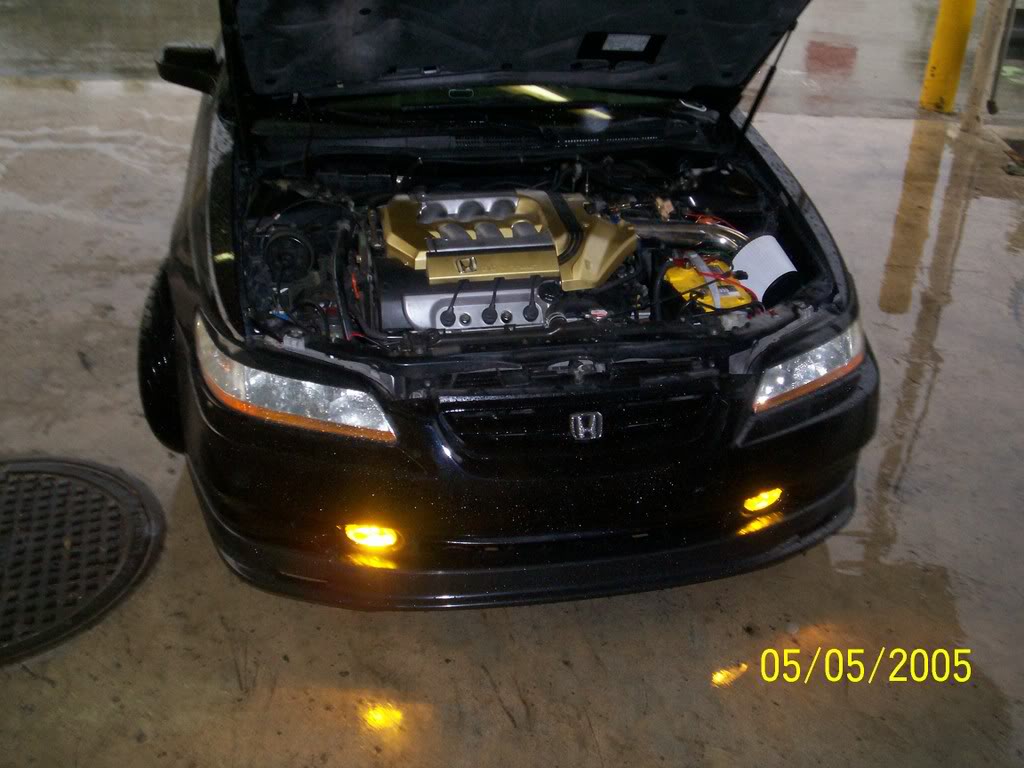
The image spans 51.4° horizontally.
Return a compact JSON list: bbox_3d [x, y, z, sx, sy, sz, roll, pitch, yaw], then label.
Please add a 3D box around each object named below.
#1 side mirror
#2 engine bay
[{"bbox_3d":[-1.059,-1.028,3.481,0.208,0.138,0.114,-4,28,-10],"label":"side mirror"},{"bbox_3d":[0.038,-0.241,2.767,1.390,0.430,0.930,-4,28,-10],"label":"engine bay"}]

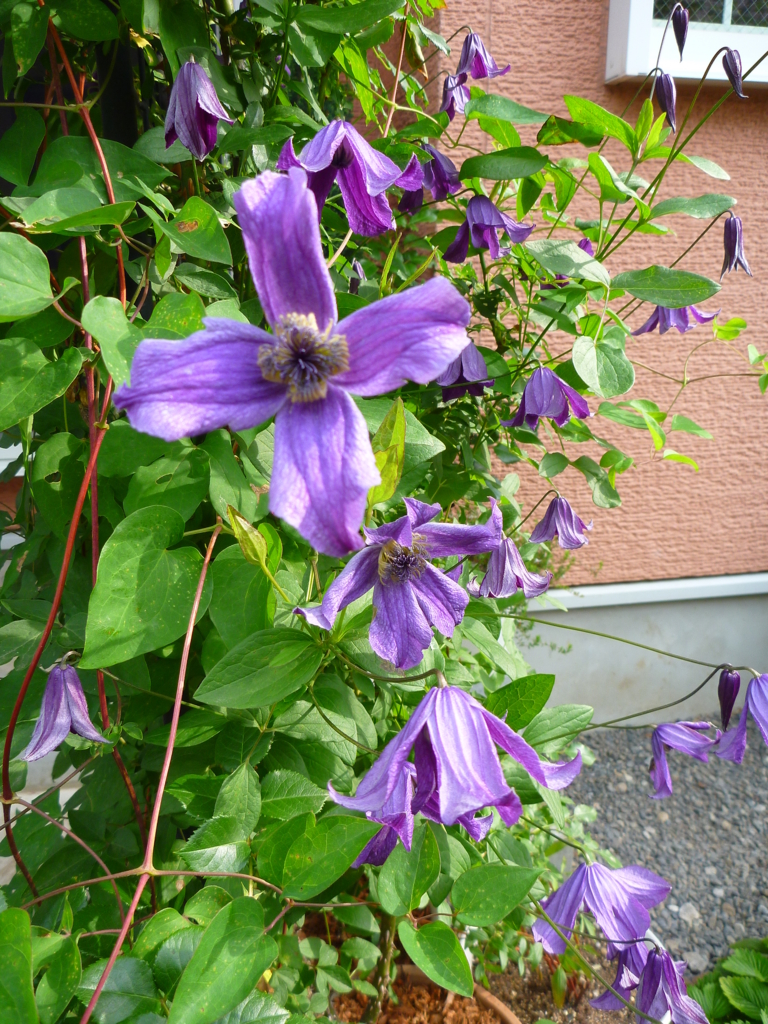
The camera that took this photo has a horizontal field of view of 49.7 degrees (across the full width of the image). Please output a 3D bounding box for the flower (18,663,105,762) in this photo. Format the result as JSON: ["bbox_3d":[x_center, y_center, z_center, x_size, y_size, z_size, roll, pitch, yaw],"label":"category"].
[{"bbox_3d":[-0.174,0.109,0.450,0.047,0.049,0.042,0,14,0],"label":"flower"}]

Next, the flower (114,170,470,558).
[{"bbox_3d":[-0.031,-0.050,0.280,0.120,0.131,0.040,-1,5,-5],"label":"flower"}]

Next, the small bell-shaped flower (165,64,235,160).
[{"bbox_3d":[-0.102,-0.223,0.460,0.041,0.053,0.041,0,14,0],"label":"small bell-shaped flower"}]

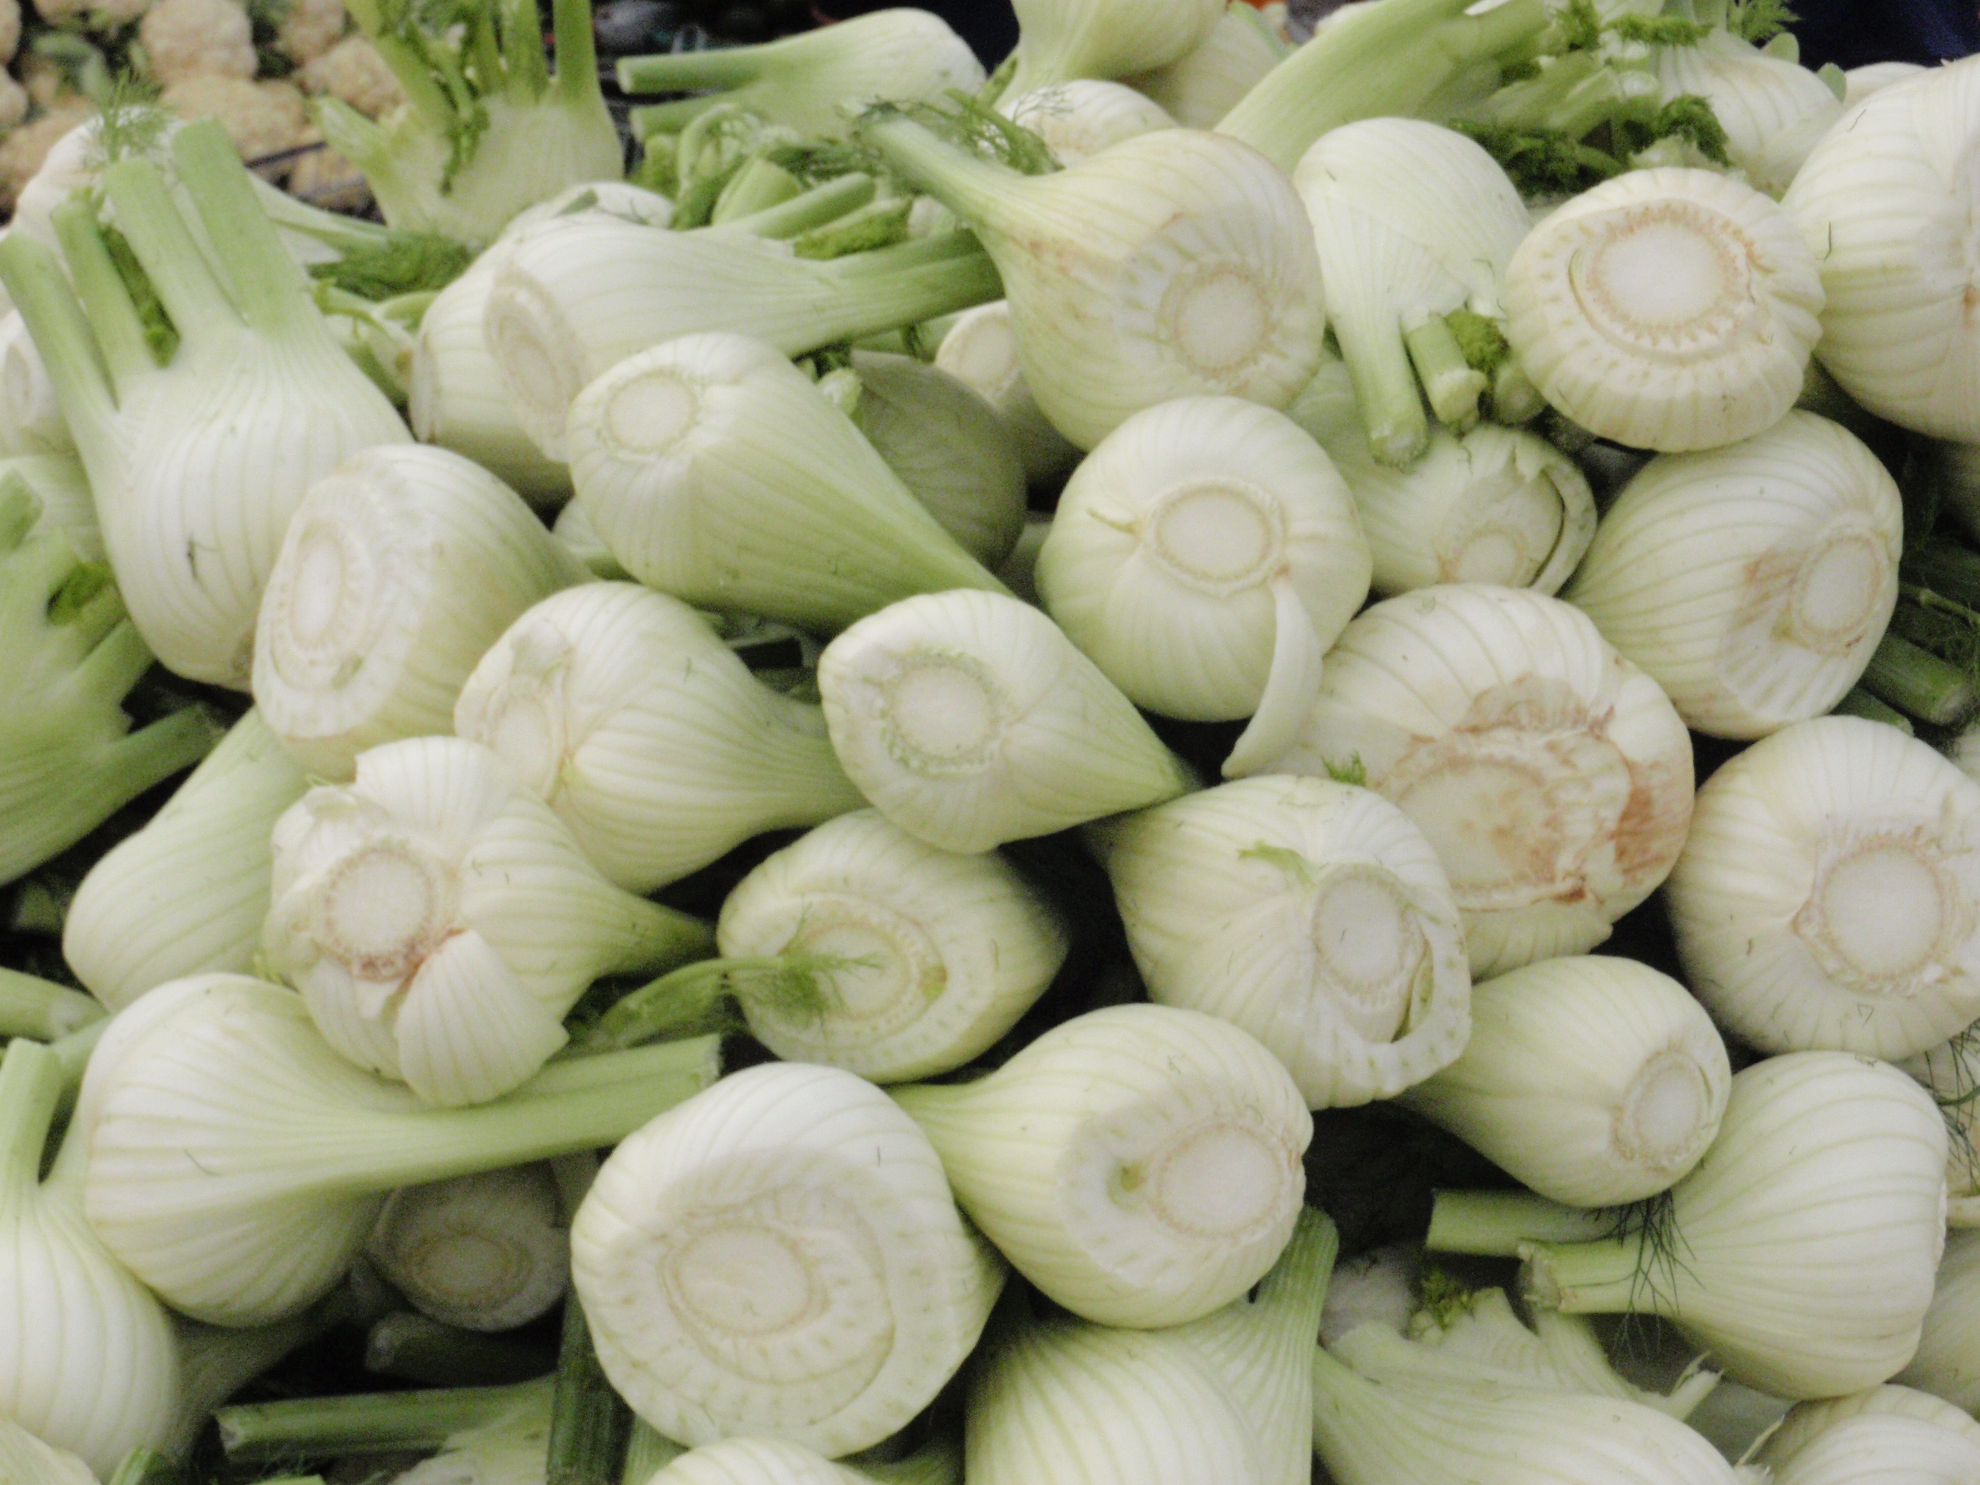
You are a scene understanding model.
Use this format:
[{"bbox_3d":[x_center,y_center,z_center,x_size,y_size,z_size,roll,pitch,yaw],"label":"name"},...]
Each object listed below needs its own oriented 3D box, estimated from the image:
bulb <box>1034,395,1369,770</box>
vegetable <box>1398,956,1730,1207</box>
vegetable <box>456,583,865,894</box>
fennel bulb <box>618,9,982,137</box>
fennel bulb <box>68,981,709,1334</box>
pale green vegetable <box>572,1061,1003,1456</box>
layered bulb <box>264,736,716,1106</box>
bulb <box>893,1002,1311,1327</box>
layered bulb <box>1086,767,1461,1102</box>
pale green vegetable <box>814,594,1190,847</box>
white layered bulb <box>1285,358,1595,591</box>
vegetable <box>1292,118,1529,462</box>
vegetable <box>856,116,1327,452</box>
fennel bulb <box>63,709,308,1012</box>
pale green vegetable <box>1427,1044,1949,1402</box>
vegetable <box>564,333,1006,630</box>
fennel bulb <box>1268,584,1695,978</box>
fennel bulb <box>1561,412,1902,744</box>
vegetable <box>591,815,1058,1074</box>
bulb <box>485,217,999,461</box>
[{"bbox_3d":[0.062,-0.047,1.182,0.098,0.119,0.097,12,65,2],"label":"bulb"},{"bbox_3d":[0.154,0.092,1.100,0.065,0.069,0.110,0,3,-43],"label":"vegetable"},{"bbox_3d":[-0.086,0.001,1.130,0.135,0.088,0.080,8,-4,-30],"label":"vegetable"},{"bbox_3d":[-0.071,-0.237,1.450,0.133,0.061,0.059,0,9,9],"label":"fennel bulb"},{"bbox_3d":[-0.157,0.102,1.060,0.168,0.090,0.078,-9,0,3],"label":"fennel bulb"},{"bbox_3d":[-0.051,0.136,1.088,0.109,0.109,0.128,53,18,4],"label":"pale green vegetable"},{"bbox_3d":[-0.132,0.050,1.090,0.088,0.093,0.140,0,-5,43],"label":"layered bulb"},{"bbox_3d":[0.026,0.107,1.060,0.082,0.087,0.130,0,12,-44],"label":"bulb"},{"bbox_3d":[0.075,0.051,1.090,0.085,0.092,0.120,0,15,-40],"label":"layered bulb"},{"bbox_3d":[0.006,-0.002,1.151,0.076,0.076,0.123,16,0,41],"label":"pale green vegetable"},{"bbox_3d":[0.127,-0.081,1.170,0.072,0.077,0.113,-27,39,-27],"label":"white layered bulb"},{"bbox_3d":[0.126,-0.133,1.160,0.068,0.065,0.108,-10,60,-6],"label":"vegetable"},{"bbox_3d":[0.032,-0.156,1.259,0.095,0.100,0.163,24,10,-48],"label":"vegetable"},{"bbox_3d":[-0.210,0.024,1.130,0.075,0.070,0.128,40,78,0],"label":"fennel bulb"},{"bbox_3d":[0.186,0.130,1.060,0.138,0.092,0.078,-4,0,-6],"label":"pale green vegetable"},{"bbox_3d":[-0.060,-0.070,1.201,0.147,0.084,0.081,24,2,-40],"label":"vegetable"},{"bbox_3d":[0.138,0.005,1.133,0.114,0.109,0.128,-30,24,6],"label":"fennel bulb"},{"bbox_3d":[0.208,-0.050,1.195,0.090,0.097,0.133,-4,3,-42],"label":"fennel bulb"},{"bbox_3d":[-0.022,0.055,1.120,0.094,0.077,0.125,0,3,30],"label":"vegetable"},{"bbox_3d":[-0.071,-0.119,1.170,0.158,0.073,0.070,-8,3,-23],"label":"bulb"}]

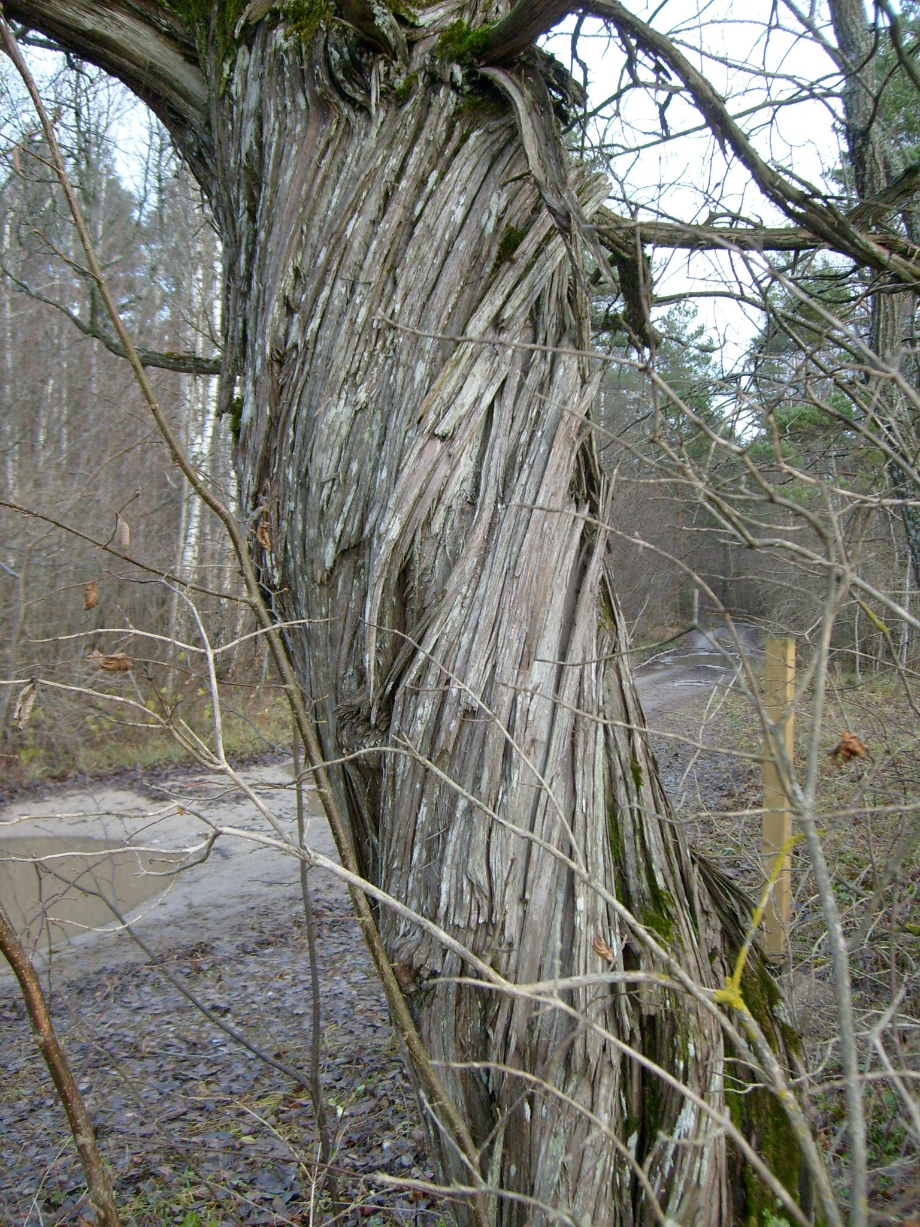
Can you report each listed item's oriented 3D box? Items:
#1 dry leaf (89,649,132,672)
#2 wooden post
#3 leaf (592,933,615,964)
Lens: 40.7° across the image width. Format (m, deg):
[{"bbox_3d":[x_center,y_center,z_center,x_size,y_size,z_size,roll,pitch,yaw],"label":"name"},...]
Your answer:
[{"bbox_3d":[-0.409,0.055,1.450,0.050,0.027,0.030,0,2,0],"label":"dry leaf"},{"bbox_3d":[1.308,0.766,5.100,0.090,1.320,0.090,2,2,34],"label":"wooden post"},{"bbox_3d":[0.185,0.432,1.600,0.022,0.042,0.018,-27,0,0],"label":"leaf"}]

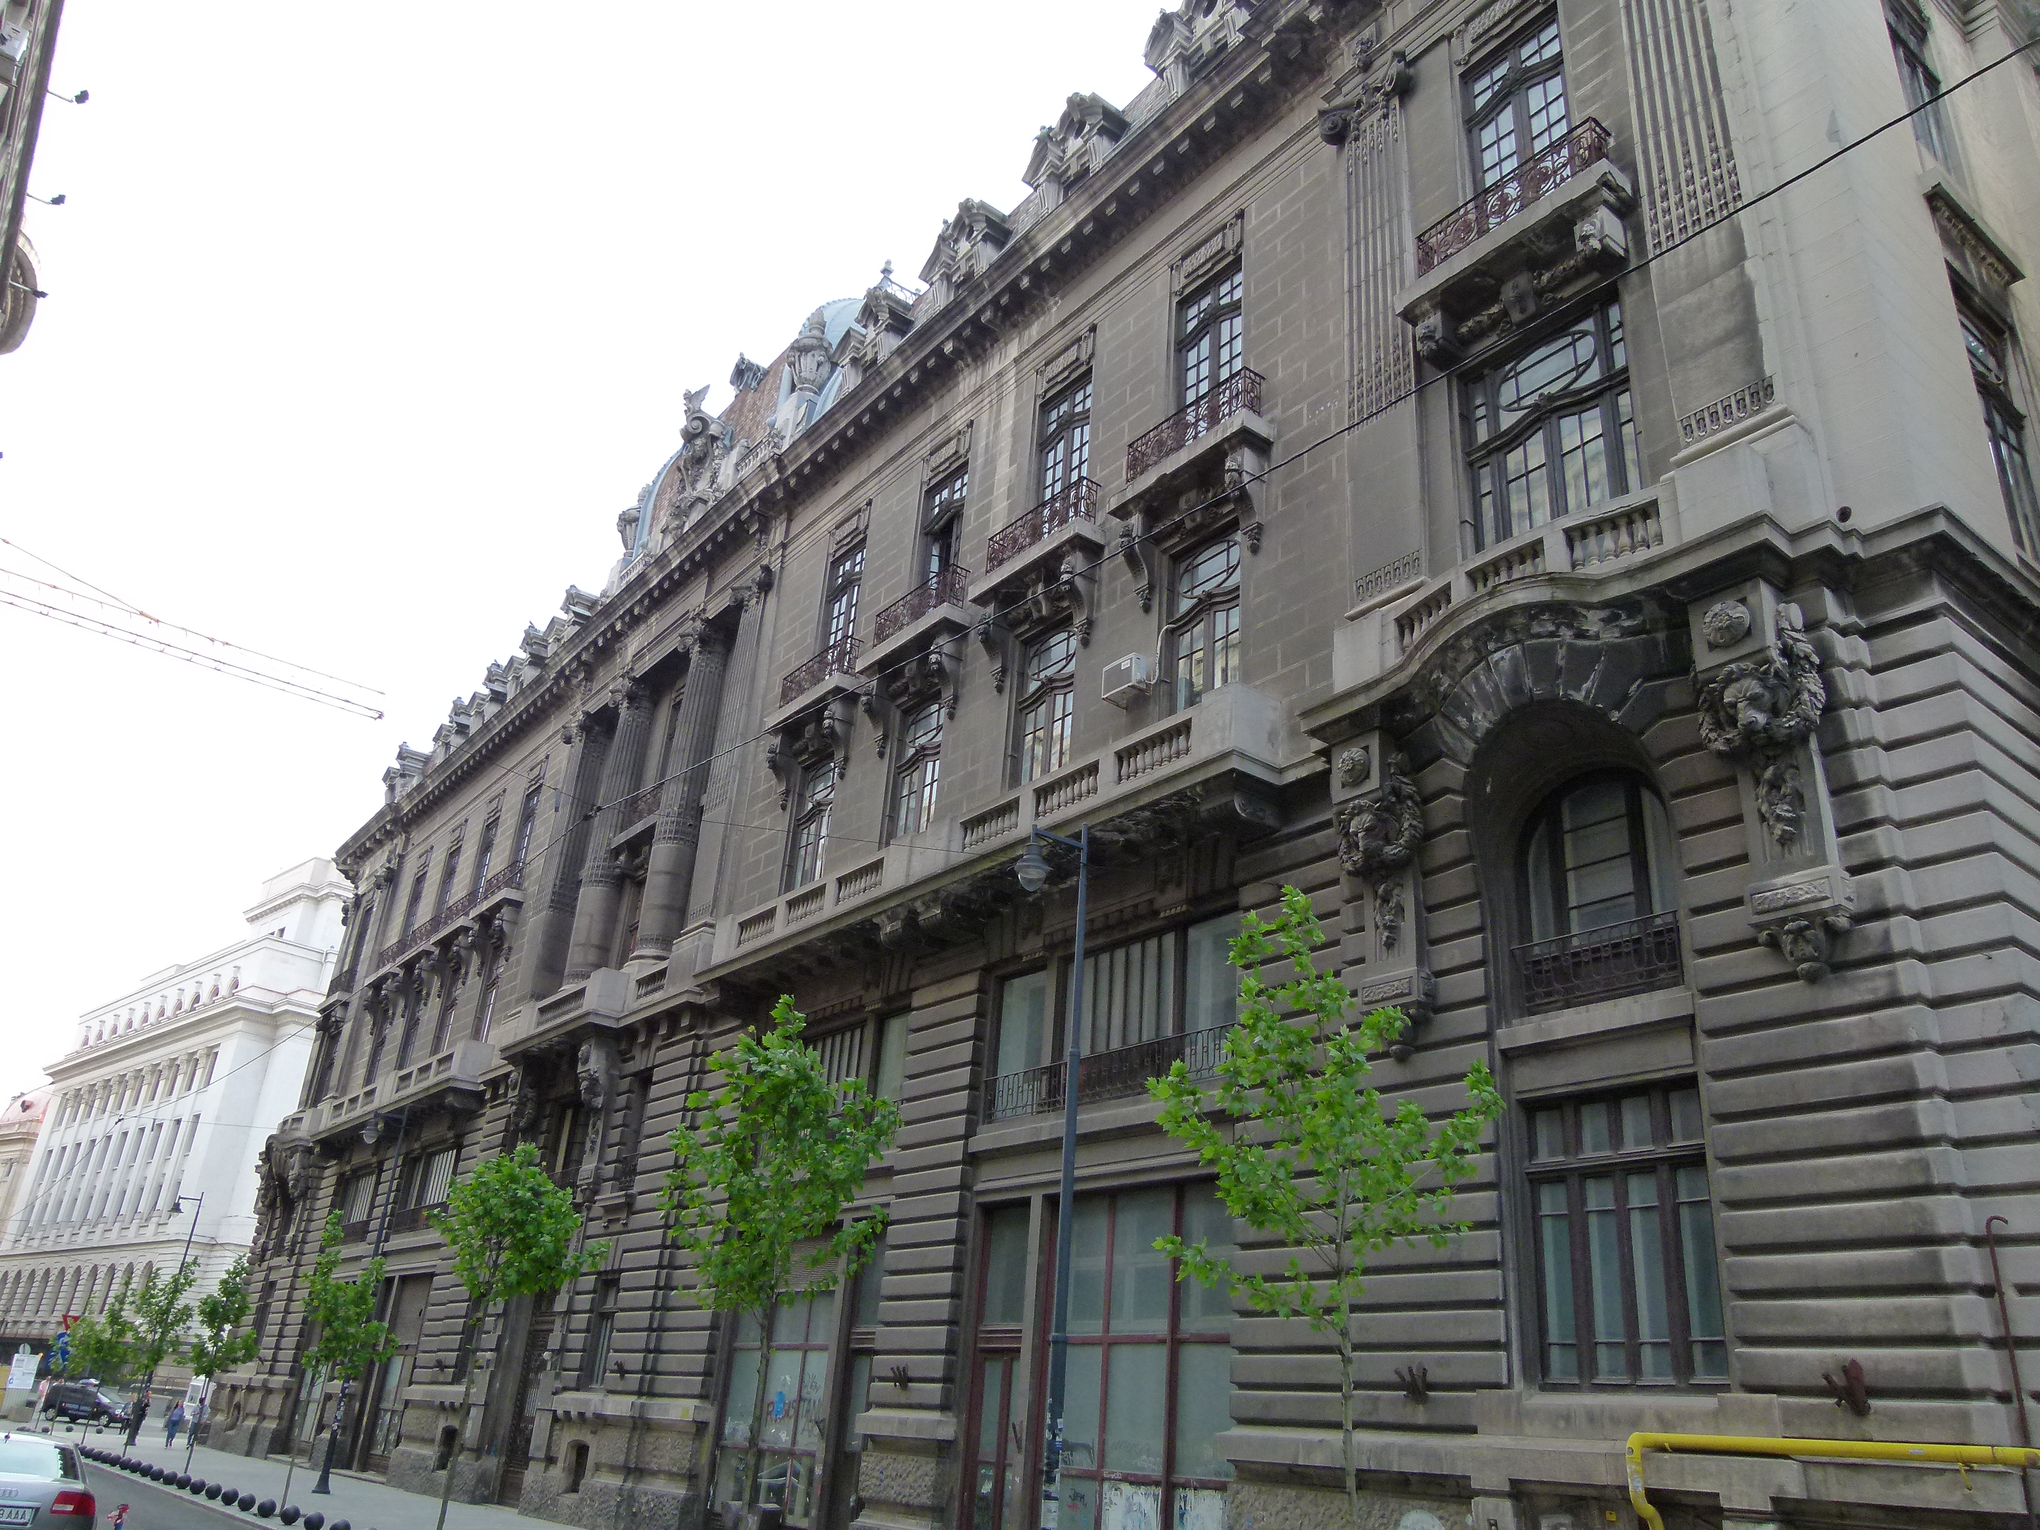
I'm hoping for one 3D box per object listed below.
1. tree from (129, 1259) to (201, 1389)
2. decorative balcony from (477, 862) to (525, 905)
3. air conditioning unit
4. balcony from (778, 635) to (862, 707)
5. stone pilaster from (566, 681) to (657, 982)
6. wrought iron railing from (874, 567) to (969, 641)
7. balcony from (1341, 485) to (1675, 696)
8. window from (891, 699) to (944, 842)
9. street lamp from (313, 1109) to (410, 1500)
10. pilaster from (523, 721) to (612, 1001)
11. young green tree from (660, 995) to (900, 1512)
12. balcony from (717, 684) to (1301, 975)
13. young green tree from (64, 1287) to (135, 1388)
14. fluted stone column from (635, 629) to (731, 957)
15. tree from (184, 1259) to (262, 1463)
[{"bbox_3d":[-27.357,18.707,46.560,2.147,5.796,2.147,21,-30,-32],"label":"tree"},{"bbox_3d":[-17.192,4.091,49.342,0.494,0.997,2.940,22,-30,-32],"label":"decorative balcony"},{"bbox_3d":[1.809,-1.447,25.295,0.307,0.603,0.797,21,-30,-32],"label":"air conditioning unit"},{"bbox_3d":[-4.616,-1.891,34.261,0.567,1.103,2.940,22,-30,-32],"label":"balcony"},{"bbox_3d":[-11.494,1.435,42.276,1.227,9.916,1.227,21,-30,-32],"label":"stone pilaster"},{"bbox_3d":[-2.146,-3.309,32.229,0.511,0.971,3.118,21,-30,-32],"label":"wrought iron railing"},{"bbox_3d":[6.177,-1.856,18.630,1.022,1.278,5.060,21,-30,-32],"label":"balcony"},{"bbox_3d":[-1.995,0.626,30.712,0.307,4.498,1.625,21,-30,-32],"label":"window"},{"bbox_3d":[-16.302,12.860,36.148,1.300,8.970,0.450,22,-30,-32],"label":"street lamp"},{"bbox_3d":[-14.061,3.028,45.942,0.893,9.555,1.470,22,-30,-32],"label":"pilaster"},{"bbox_3d":[-2.960,6.297,17.701,2.453,7.616,2.453,21,-30,-32],"label":"young green tree"},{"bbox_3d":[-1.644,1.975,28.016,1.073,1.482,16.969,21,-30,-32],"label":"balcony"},{"bbox_3d":[-32.109,20.991,51.866,2.400,5.300,2.400,22,-30,-32],"label":"young green tree"},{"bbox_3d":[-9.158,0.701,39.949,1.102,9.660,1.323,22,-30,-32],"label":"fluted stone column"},{"bbox_3d":[-21.550,16.062,39.511,2.147,5.520,2.147,21,-30,-32],"label":"tree"}]

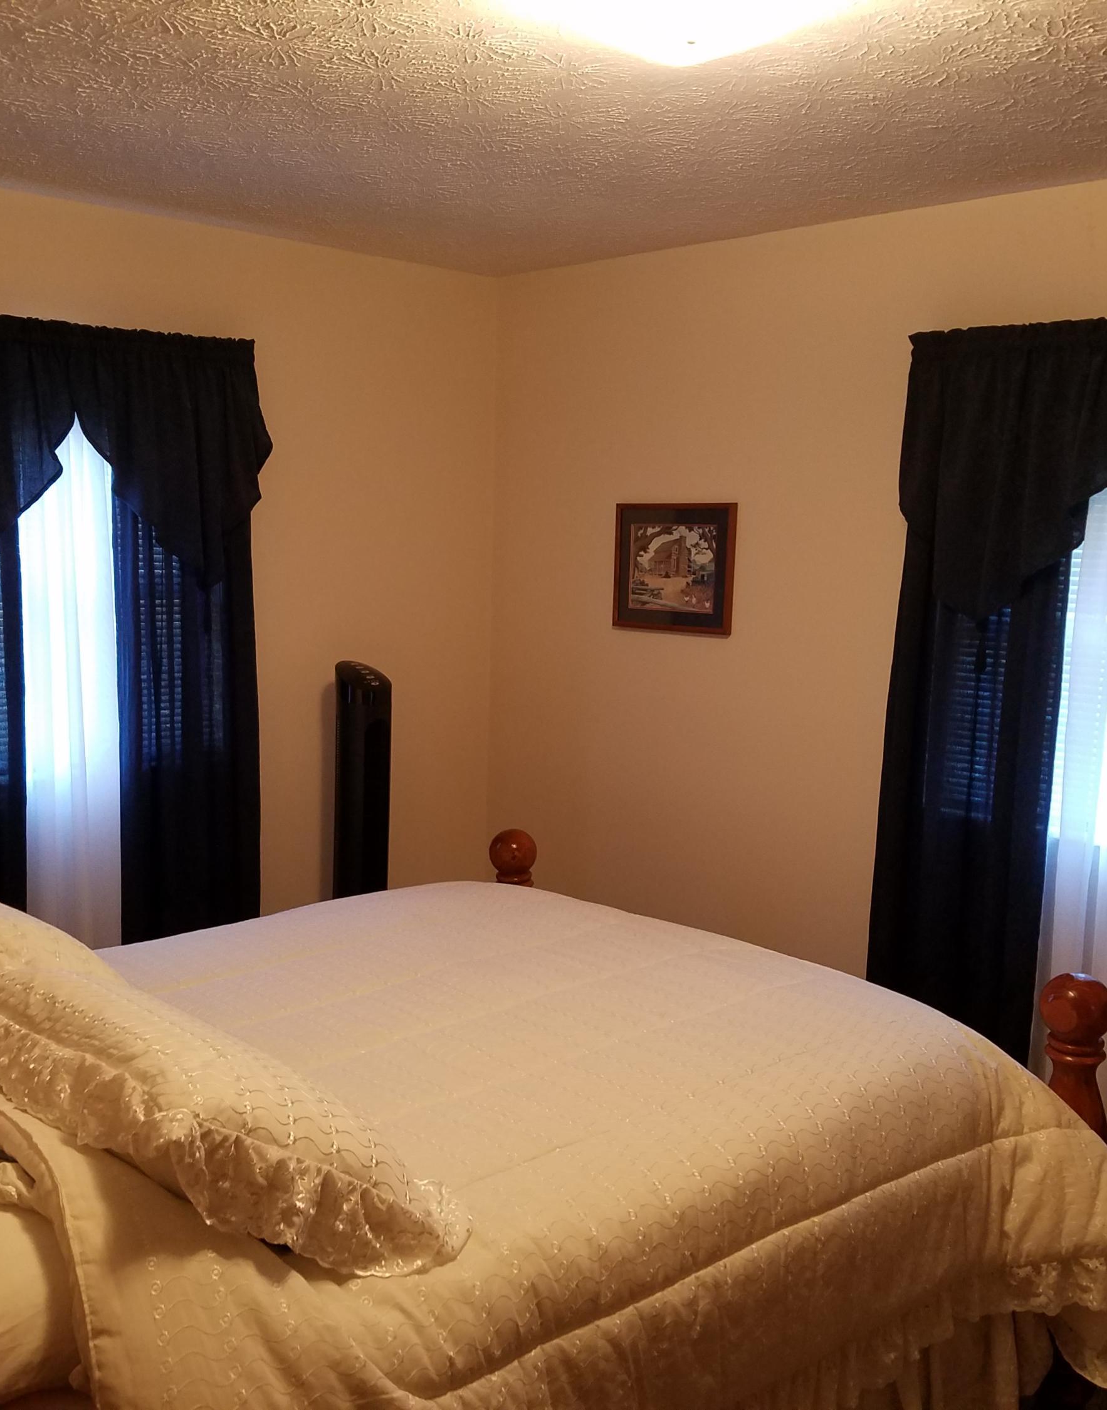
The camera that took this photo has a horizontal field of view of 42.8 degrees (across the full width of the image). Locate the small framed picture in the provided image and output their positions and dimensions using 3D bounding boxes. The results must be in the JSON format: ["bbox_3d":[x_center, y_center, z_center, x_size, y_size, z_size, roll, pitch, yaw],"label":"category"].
[{"bbox_3d":[0.351,-0.416,4.277,0.026,0.384,0.495,-5,10,-42],"label":"small framed picture"}]

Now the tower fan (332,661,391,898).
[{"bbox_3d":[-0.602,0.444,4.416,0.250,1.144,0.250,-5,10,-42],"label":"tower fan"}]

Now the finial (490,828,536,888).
[{"bbox_3d":[-0.107,0.413,3.765,0.127,0.158,0.127,2,8,0],"label":"finial"}]

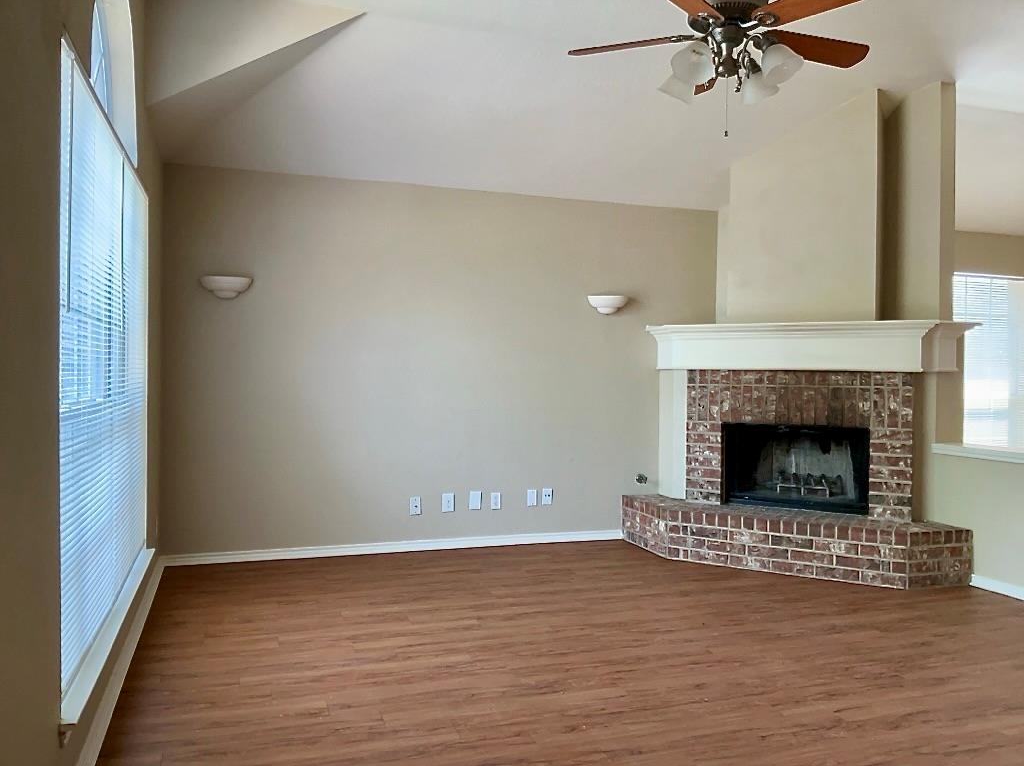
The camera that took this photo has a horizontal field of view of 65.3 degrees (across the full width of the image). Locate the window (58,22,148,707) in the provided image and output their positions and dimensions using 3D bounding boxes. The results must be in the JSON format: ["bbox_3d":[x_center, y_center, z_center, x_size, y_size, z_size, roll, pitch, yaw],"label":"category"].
[{"bbox_3d":[-1.465,-0.035,2.896,0.100,1.702,2.001,0,1,-19],"label":"window"}]

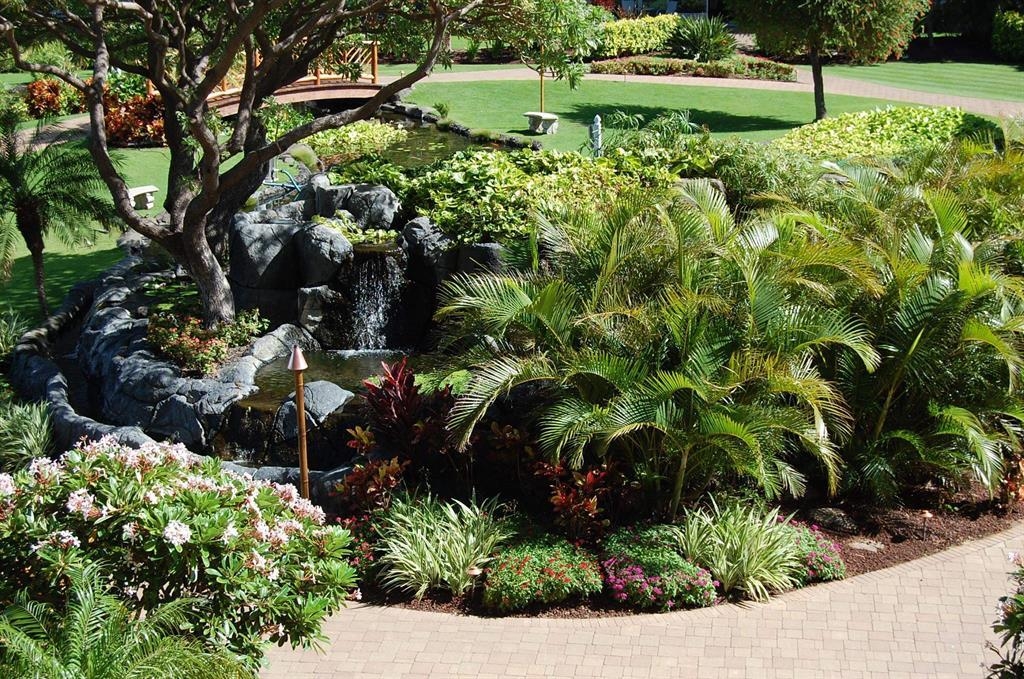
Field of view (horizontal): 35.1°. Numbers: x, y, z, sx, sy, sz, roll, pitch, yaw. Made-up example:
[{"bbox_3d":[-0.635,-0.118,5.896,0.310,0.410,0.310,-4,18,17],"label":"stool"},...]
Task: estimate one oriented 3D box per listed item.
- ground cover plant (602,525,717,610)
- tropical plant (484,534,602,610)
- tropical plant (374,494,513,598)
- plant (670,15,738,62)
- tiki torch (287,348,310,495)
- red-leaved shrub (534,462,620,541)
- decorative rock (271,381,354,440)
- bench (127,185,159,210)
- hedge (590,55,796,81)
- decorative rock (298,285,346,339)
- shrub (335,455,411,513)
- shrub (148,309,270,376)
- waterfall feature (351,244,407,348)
[{"bbox_3d":[1.622,2.518,17.800,1.250,0.500,1.050,-1,20,0],"label":"ground cover plant"},{"bbox_3d":[0.310,2.290,16.300,1.200,0.520,1.020,0,19,1],"label":"tropical plant"},{"bbox_3d":[-0.766,2.337,18.100,1.500,0.680,1.150,-1,20,0],"label":"tropical plant"},{"bbox_3d":[5.240,-8.250,44.500,1.900,1.300,1.800,2,19,6],"label":"plant"},{"bbox_3d":[-2.459,1.103,19.000,0.235,2.300,0.235,-1,20,0],"label":"tiki torch"},{"bbox_3d":[0.700,1.750,17.400,0.920,0.880,0.850,1,19,2],"label":"red-leaved shrub"},{"bbox_3d":[-2.563,0.917,20.900,1.040,0.550,0.750,-1,20,0],"label":"decorative rock"},{"bbox_3d":[-6.963,-2.667,30.500,0.350,0.380,0.850,16,26,39],"label":"bench"},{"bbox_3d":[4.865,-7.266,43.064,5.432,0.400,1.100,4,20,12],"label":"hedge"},{"bbox_3d":[-2.728,-0.403,23.300,0.660,0.650,0.500,-1,20,0],"label":"decorative rock"},{"bbox_3d":[-1.696,1.798,19.400,0.900,0.650,0.750,-1,20,0],"label":"shrub"},{"bbox_3d":[-3.930,-0.050,20.850,1.550,0.560,1.250,-4,20,-11],"label":"shrub"},{"bbox_3d":[-1.897,-0.597,23.000,0.800,1.500,0.450,-1,20,0],"label":"waterfall feature"}]

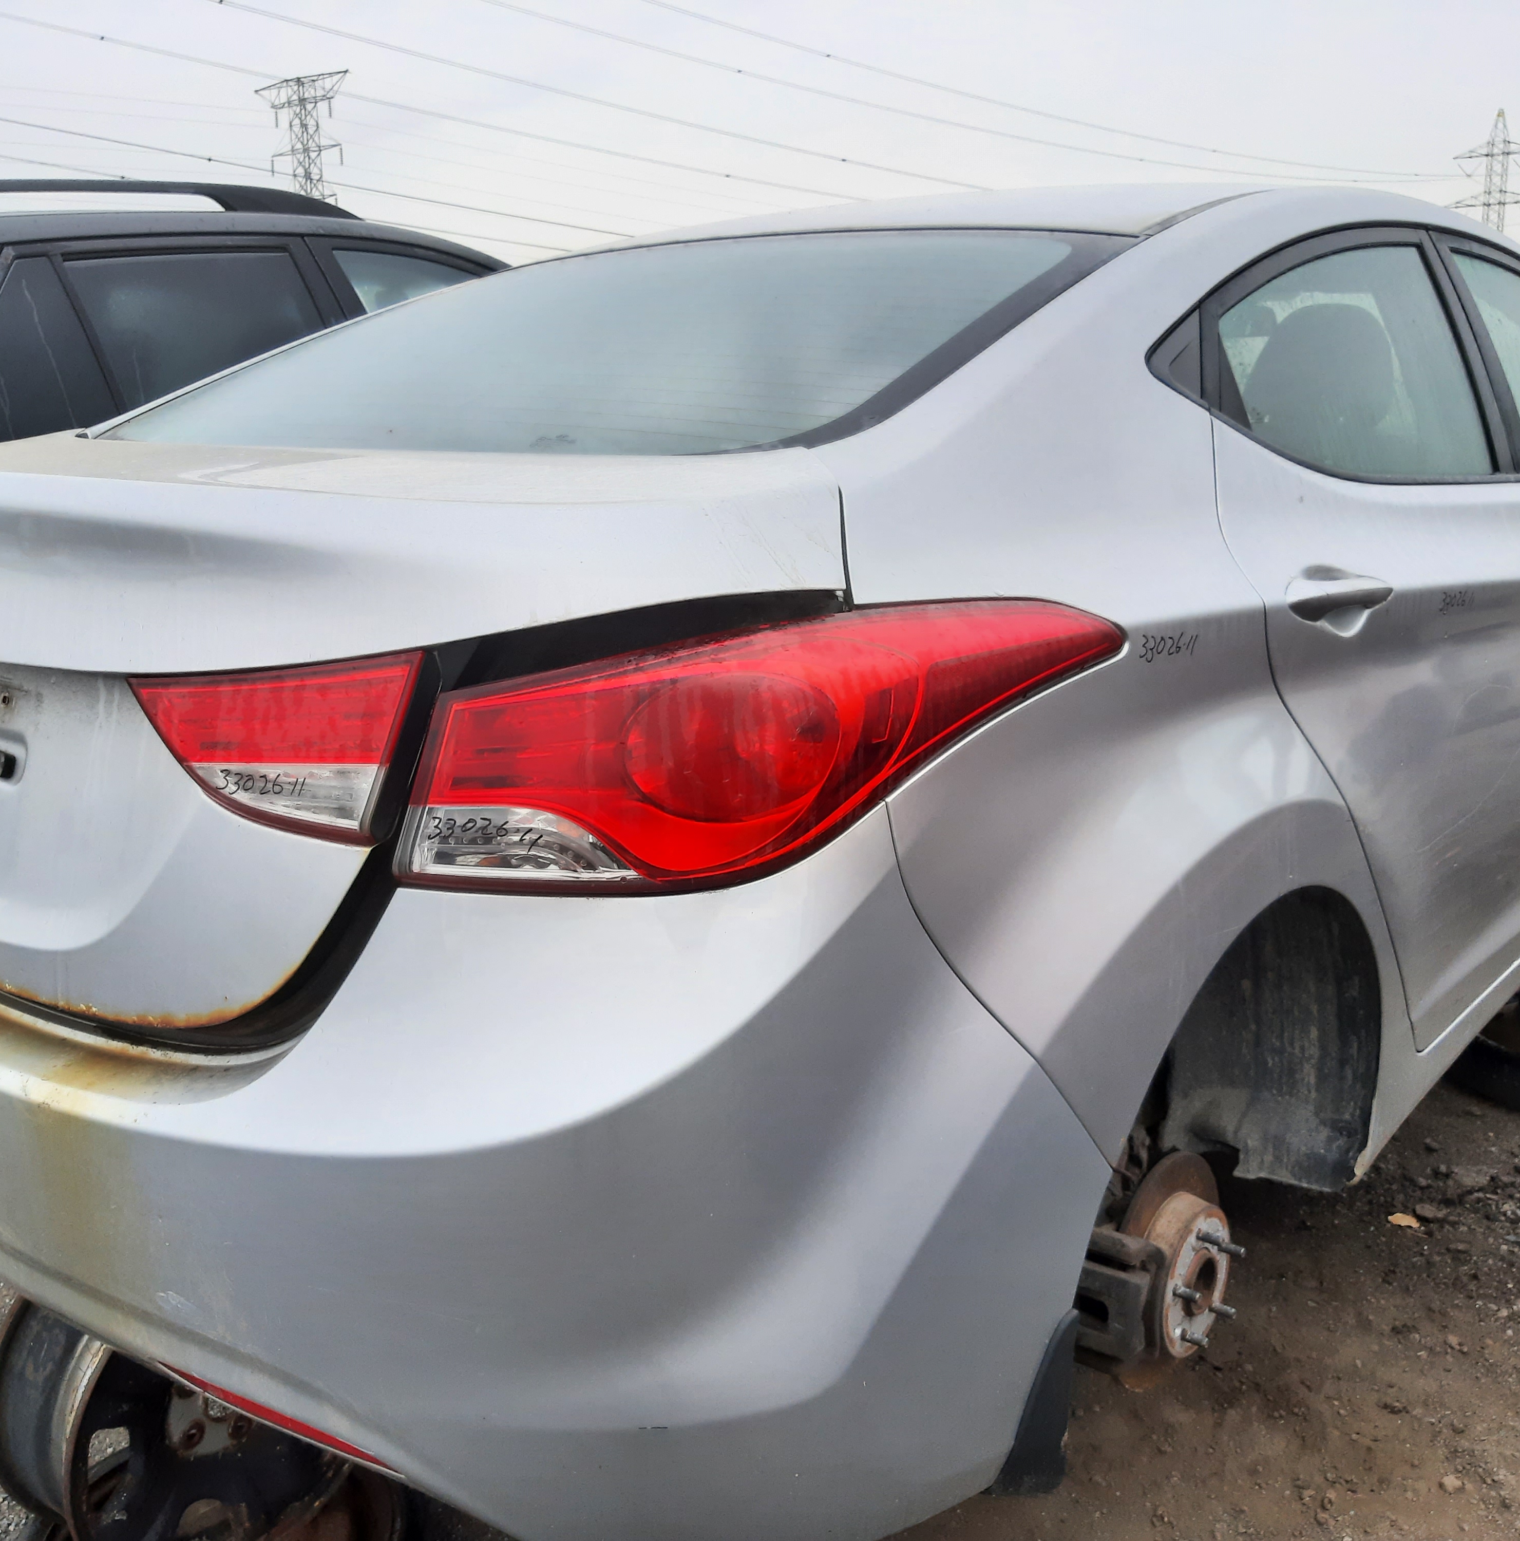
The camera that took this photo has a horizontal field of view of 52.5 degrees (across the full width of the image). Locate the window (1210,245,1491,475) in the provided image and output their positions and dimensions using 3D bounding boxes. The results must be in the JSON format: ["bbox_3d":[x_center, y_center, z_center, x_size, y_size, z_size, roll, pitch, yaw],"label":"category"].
[{"bbox_3d":[0.766,-0.533,1.974,0.060,0.380,0.830,-21,-4,42],"label":"window"}]

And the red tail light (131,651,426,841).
[{"bbox_3d":[-0.359,-0.026,1.164,0.275,0.150,0.070,4,13,22],"label":"red tail light"}]

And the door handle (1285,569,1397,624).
[{"bbox_3d":[0.575,-0.172,1.529,0.050,0.060,0.230,9,16,40],"label":"door handle"}]

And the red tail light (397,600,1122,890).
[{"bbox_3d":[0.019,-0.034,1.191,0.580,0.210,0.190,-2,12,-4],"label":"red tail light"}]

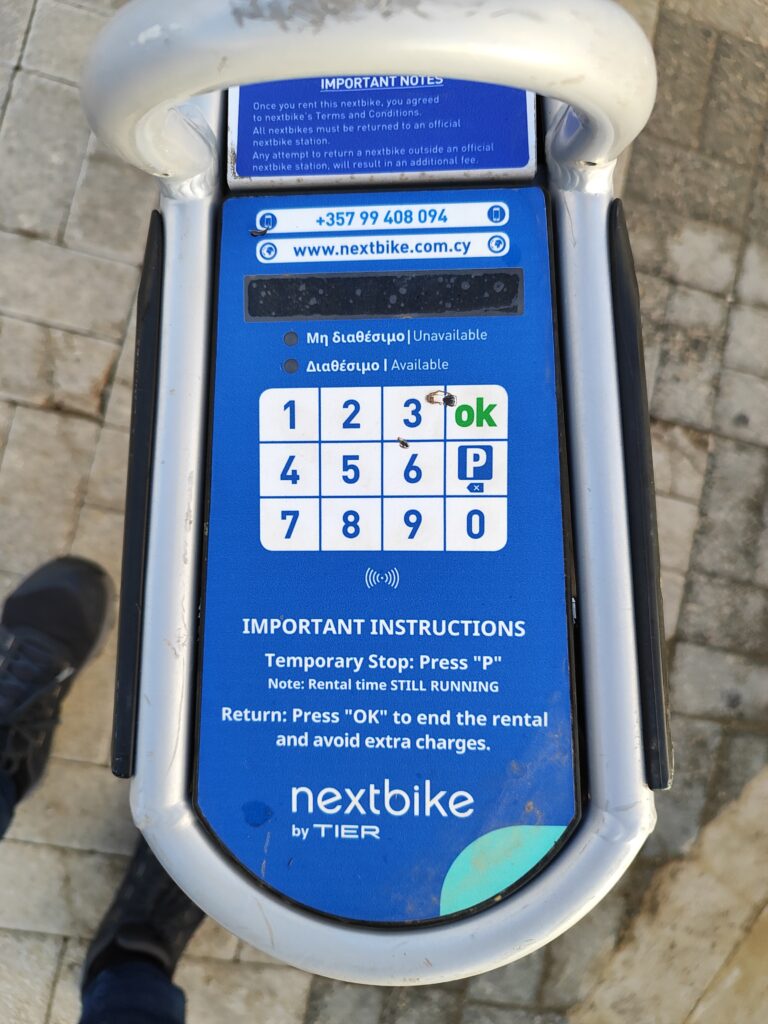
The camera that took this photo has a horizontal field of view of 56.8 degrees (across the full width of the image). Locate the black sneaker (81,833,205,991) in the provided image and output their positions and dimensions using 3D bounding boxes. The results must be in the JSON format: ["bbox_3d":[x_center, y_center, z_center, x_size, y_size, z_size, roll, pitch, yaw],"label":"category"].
[{"bbox_3d":[-0.227,0.414,0.781,0.108,0.110,0.300,29,82,-6],"label":"black sneaker"}]

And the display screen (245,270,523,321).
[{"bbox_3d":[0.000,-0.070,0.235,0.090,0.008,0.015,0,91,4],"label":"display screen"}]

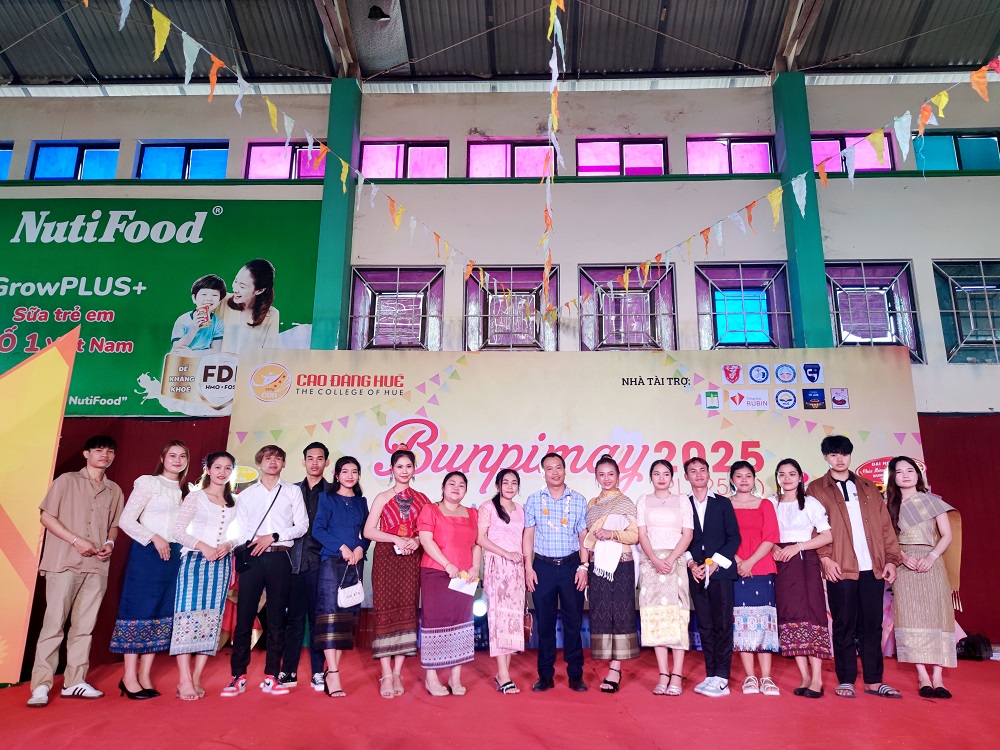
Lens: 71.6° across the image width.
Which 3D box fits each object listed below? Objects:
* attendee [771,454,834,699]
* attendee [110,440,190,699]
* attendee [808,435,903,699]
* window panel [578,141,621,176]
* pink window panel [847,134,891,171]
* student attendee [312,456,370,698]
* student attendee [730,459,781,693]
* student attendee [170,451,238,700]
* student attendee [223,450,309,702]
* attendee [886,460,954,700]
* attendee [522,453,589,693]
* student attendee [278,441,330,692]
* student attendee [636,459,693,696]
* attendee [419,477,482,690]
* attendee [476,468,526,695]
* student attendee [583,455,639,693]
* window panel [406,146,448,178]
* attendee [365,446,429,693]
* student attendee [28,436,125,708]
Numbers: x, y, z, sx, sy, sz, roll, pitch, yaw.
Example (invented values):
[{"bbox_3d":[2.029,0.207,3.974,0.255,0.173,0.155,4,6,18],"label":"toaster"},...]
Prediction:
[{"bbox_3d":[2.147,1.404,4.968,0.460,1.612,0.360,-10,-17,35],"label":"attendee"},{"bbox_3d":[-2.423,1.307,4.880,0.470,1.704,0.400,13,-19,-42],"label":"attendee"},{"bbox_3d":[2.592,1.329,5.036,0.580,1.795,0.380,-3,-14,12],"label":"attendee"},{"bbox_3d":[1.287,-2.781,8.964,0.542,0.550,0.060,0,-14,1],"label":"window panel"},{"bbox_3d":[4.733,-2.832,8.901,0.558,0.561,0.060,0,-14,1],"label":"pink window panel"},{"bbox_3d":[-1.111,1.367,4.890,0.420,1.588,0.340,6,-15,-21],"label":"student attendee"},{"bbox_3d":[1.850,1.429,5.041,0.410,1.614,0.310,-6,-16,25],"label":"student attendee"},{"bbox_3d":[-1.992,1.313,4.705,0.430,1.580,0.330,9,-16,-29],"label":"student attendee"},{"bbox_3d":[-1.680,1.340,4.949,0.540,1.682,0.360,4,-14,-13],"label":"student attendee"},{"bbox_3d":[3.071,1.423,5.052,0.460,1.660,0.340,-8,-17,30],"label":"attendee"},{"bbox_3d":[0.414,1.402,5.092,0.500,1.655,0.310,0,-14,2],"label":"attendee"},{"bbox_3d":[-1.391,1.343,5.064,0.470,1.712,0.310,4,-15,-14],"label":"student attendee"},{"bbox_3d":[1.179,1.413,5.000,0.420,1.609,0.310,-3,-15,15],"label":"student attendee"},{"bbox_3d":[-0.347,1.421,4.857,0.450,1.485,0.340,5,-15,-16],"label":"attendee"},{"bbox_3d":[0.025,1.435,4.954,0.400,1.515,0.320,6,-15,-19],"label":"attendee"},{"bbox_3d":[0.814,1.411,5.085,0.420,1.645,0.320,-2,-15,11],"label":"student attendee"},{"bbox_3d":[-0.942,-2.741,9.003,0.547,0.494,0.060,0,-14,1],"label":"window panel"},{"bbox_3d":[-0.707,1.337,4.854,0.450,1.638,0.310,3,-14,-10],"label":"attendee"},{"bbox_3d":[-2.830,1.258,4.682,0.560,1.699,0.420,10,-17,-35],"label":"student attendee"}]

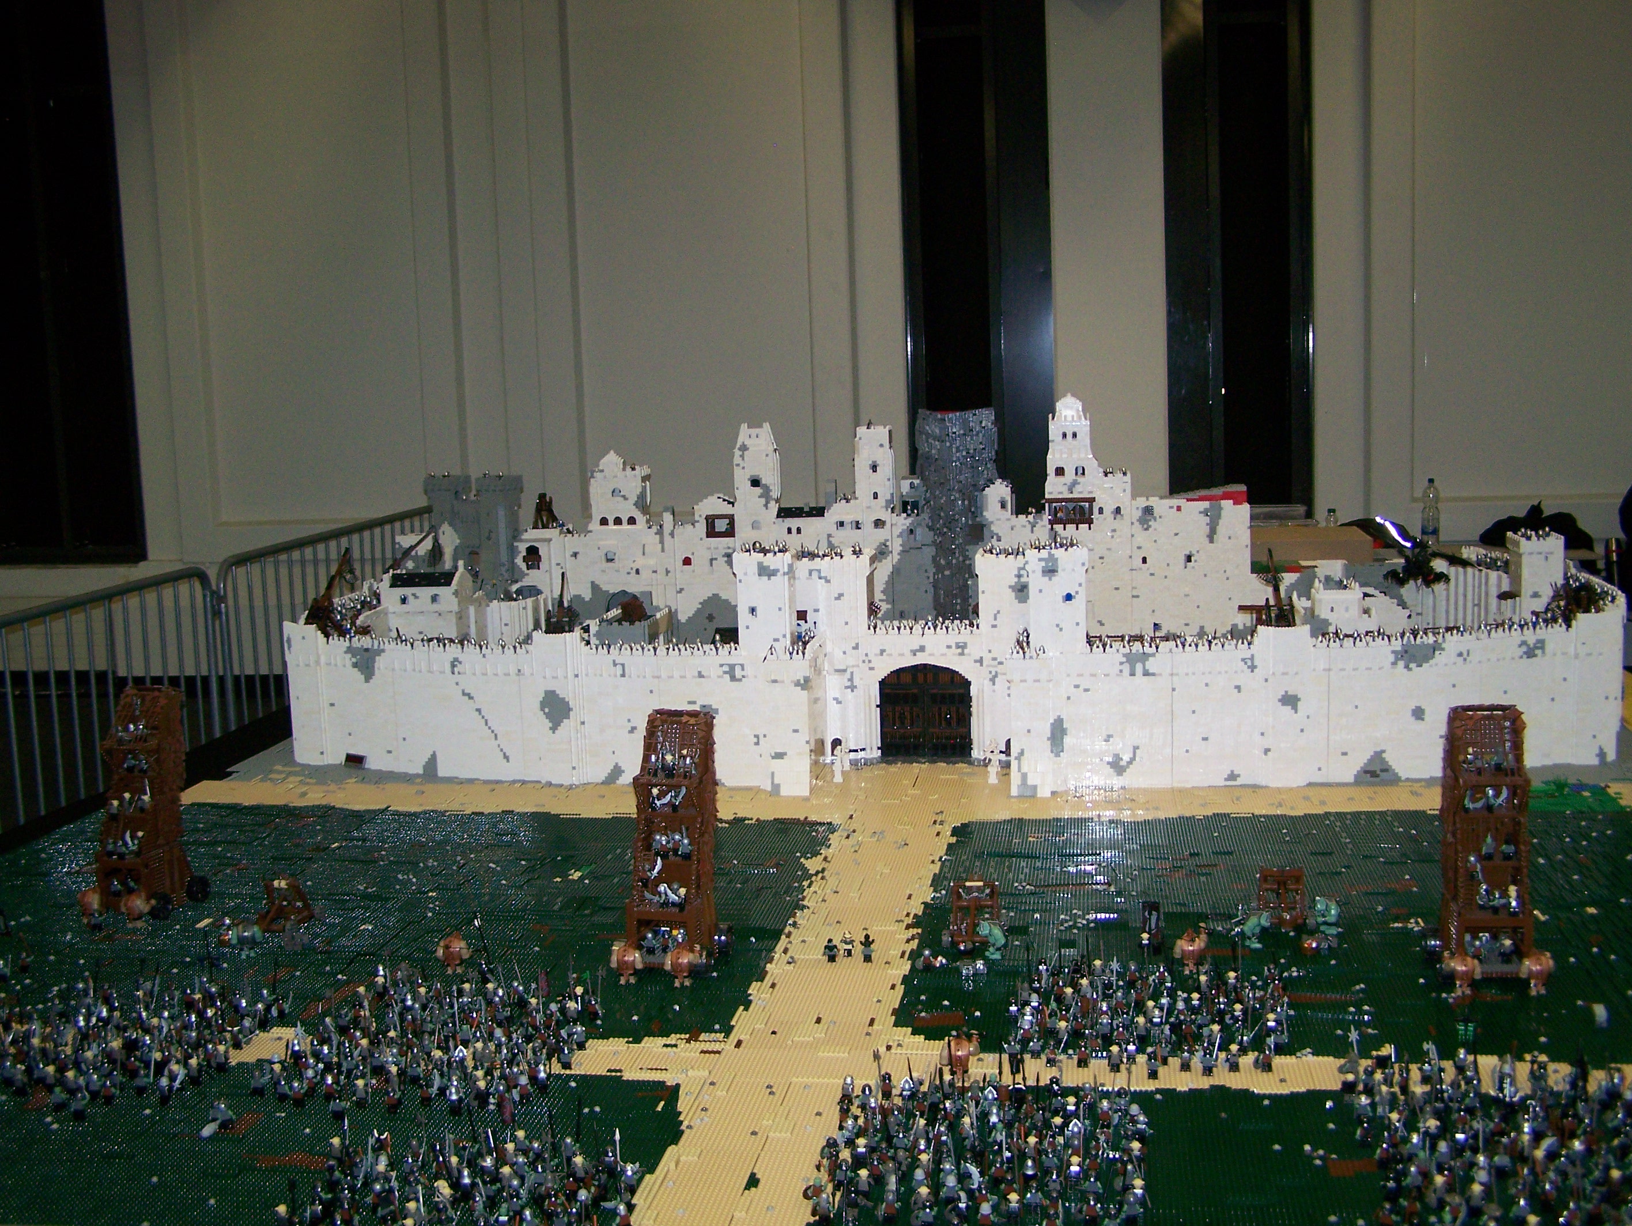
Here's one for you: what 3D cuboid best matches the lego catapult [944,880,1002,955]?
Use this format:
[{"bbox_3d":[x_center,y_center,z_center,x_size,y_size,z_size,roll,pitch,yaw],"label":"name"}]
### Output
[{"bbox_3d":[0.291,0.551,3.292,0.105,0.115,0.135,0,8,9],"label":"lego catapult"}]

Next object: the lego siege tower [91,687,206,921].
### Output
[{"bbox_3d":[-1.370,0.381,3.629,0.172,0.455,0.185,1,9,20],"label":"lego siege tower"}]

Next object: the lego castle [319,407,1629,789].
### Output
[{"bbox_3d":[0.365,-0.141,5.291,3.720,0.920,1.950,0,8,9],"label":"lego castle"}]

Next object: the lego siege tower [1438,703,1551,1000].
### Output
[{"bbox_3d":[1.127,0.390,3.026,0.172,0.455,0.185,-1,8,4],"label":"lego siege tower"}]

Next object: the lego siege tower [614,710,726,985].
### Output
[{"bbox_3d":[-0.260,0.407,3.204,0.172,0.455,0.185,0,8,9],"label":"lego siege tower"}]

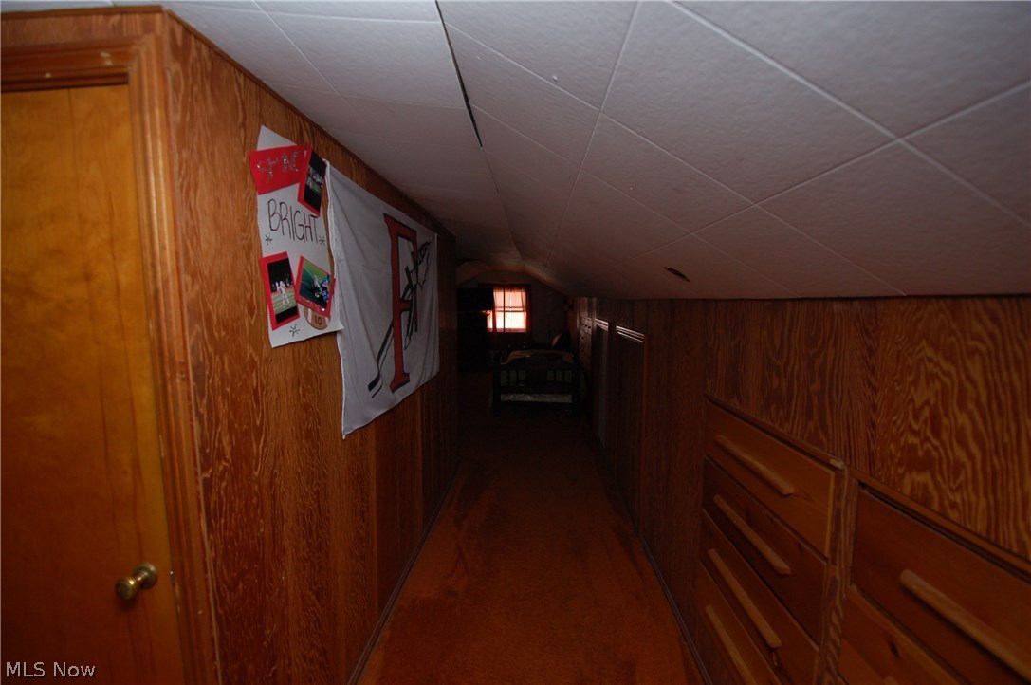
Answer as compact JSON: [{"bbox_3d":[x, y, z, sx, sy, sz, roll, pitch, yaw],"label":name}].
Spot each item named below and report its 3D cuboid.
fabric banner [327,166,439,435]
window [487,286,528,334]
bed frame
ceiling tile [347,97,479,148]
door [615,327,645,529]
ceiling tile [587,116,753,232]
[{"bbox_3d":[-0.554,-0.193,2.173,0.040,0.950,1.520,0,6,3],"label":"fabric banner"},{"bbox_3d":[-0.206,-0.666,8.493,0.860,0.980,0.100,0,6,3],"label":"window"},{"bbox_3d":[0.300,0.415,6.333,1.060,0.800,2.000,0,6,3],"label":"bed frame"},{"bbox_3d":[-0.256,-0.600,1.153,0.305,0.020,0.295,9,6,2],"label":"ceiling tile"},{"bbox_3d":[0.766,0.516,2.920,0.040,1.183,0.786,0,6,3],"label":"door"},{"bbox_3d":[0.285,-0.331,0.872,0.305,0.020,0.305,29,6,0],"label":"ceiling tile"}]

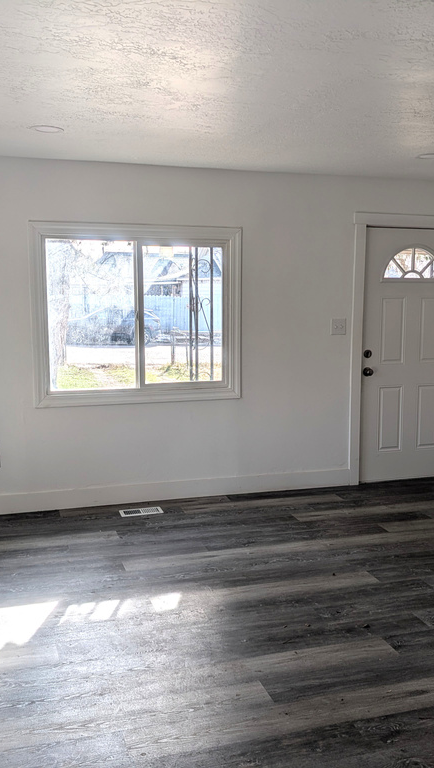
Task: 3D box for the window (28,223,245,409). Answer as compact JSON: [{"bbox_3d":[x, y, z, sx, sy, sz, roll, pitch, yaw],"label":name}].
[{"bbox_3d":[-0.542,-0.491,5.074,1.510,1.270,0.100,-2,8,-17],"label":"window"}]

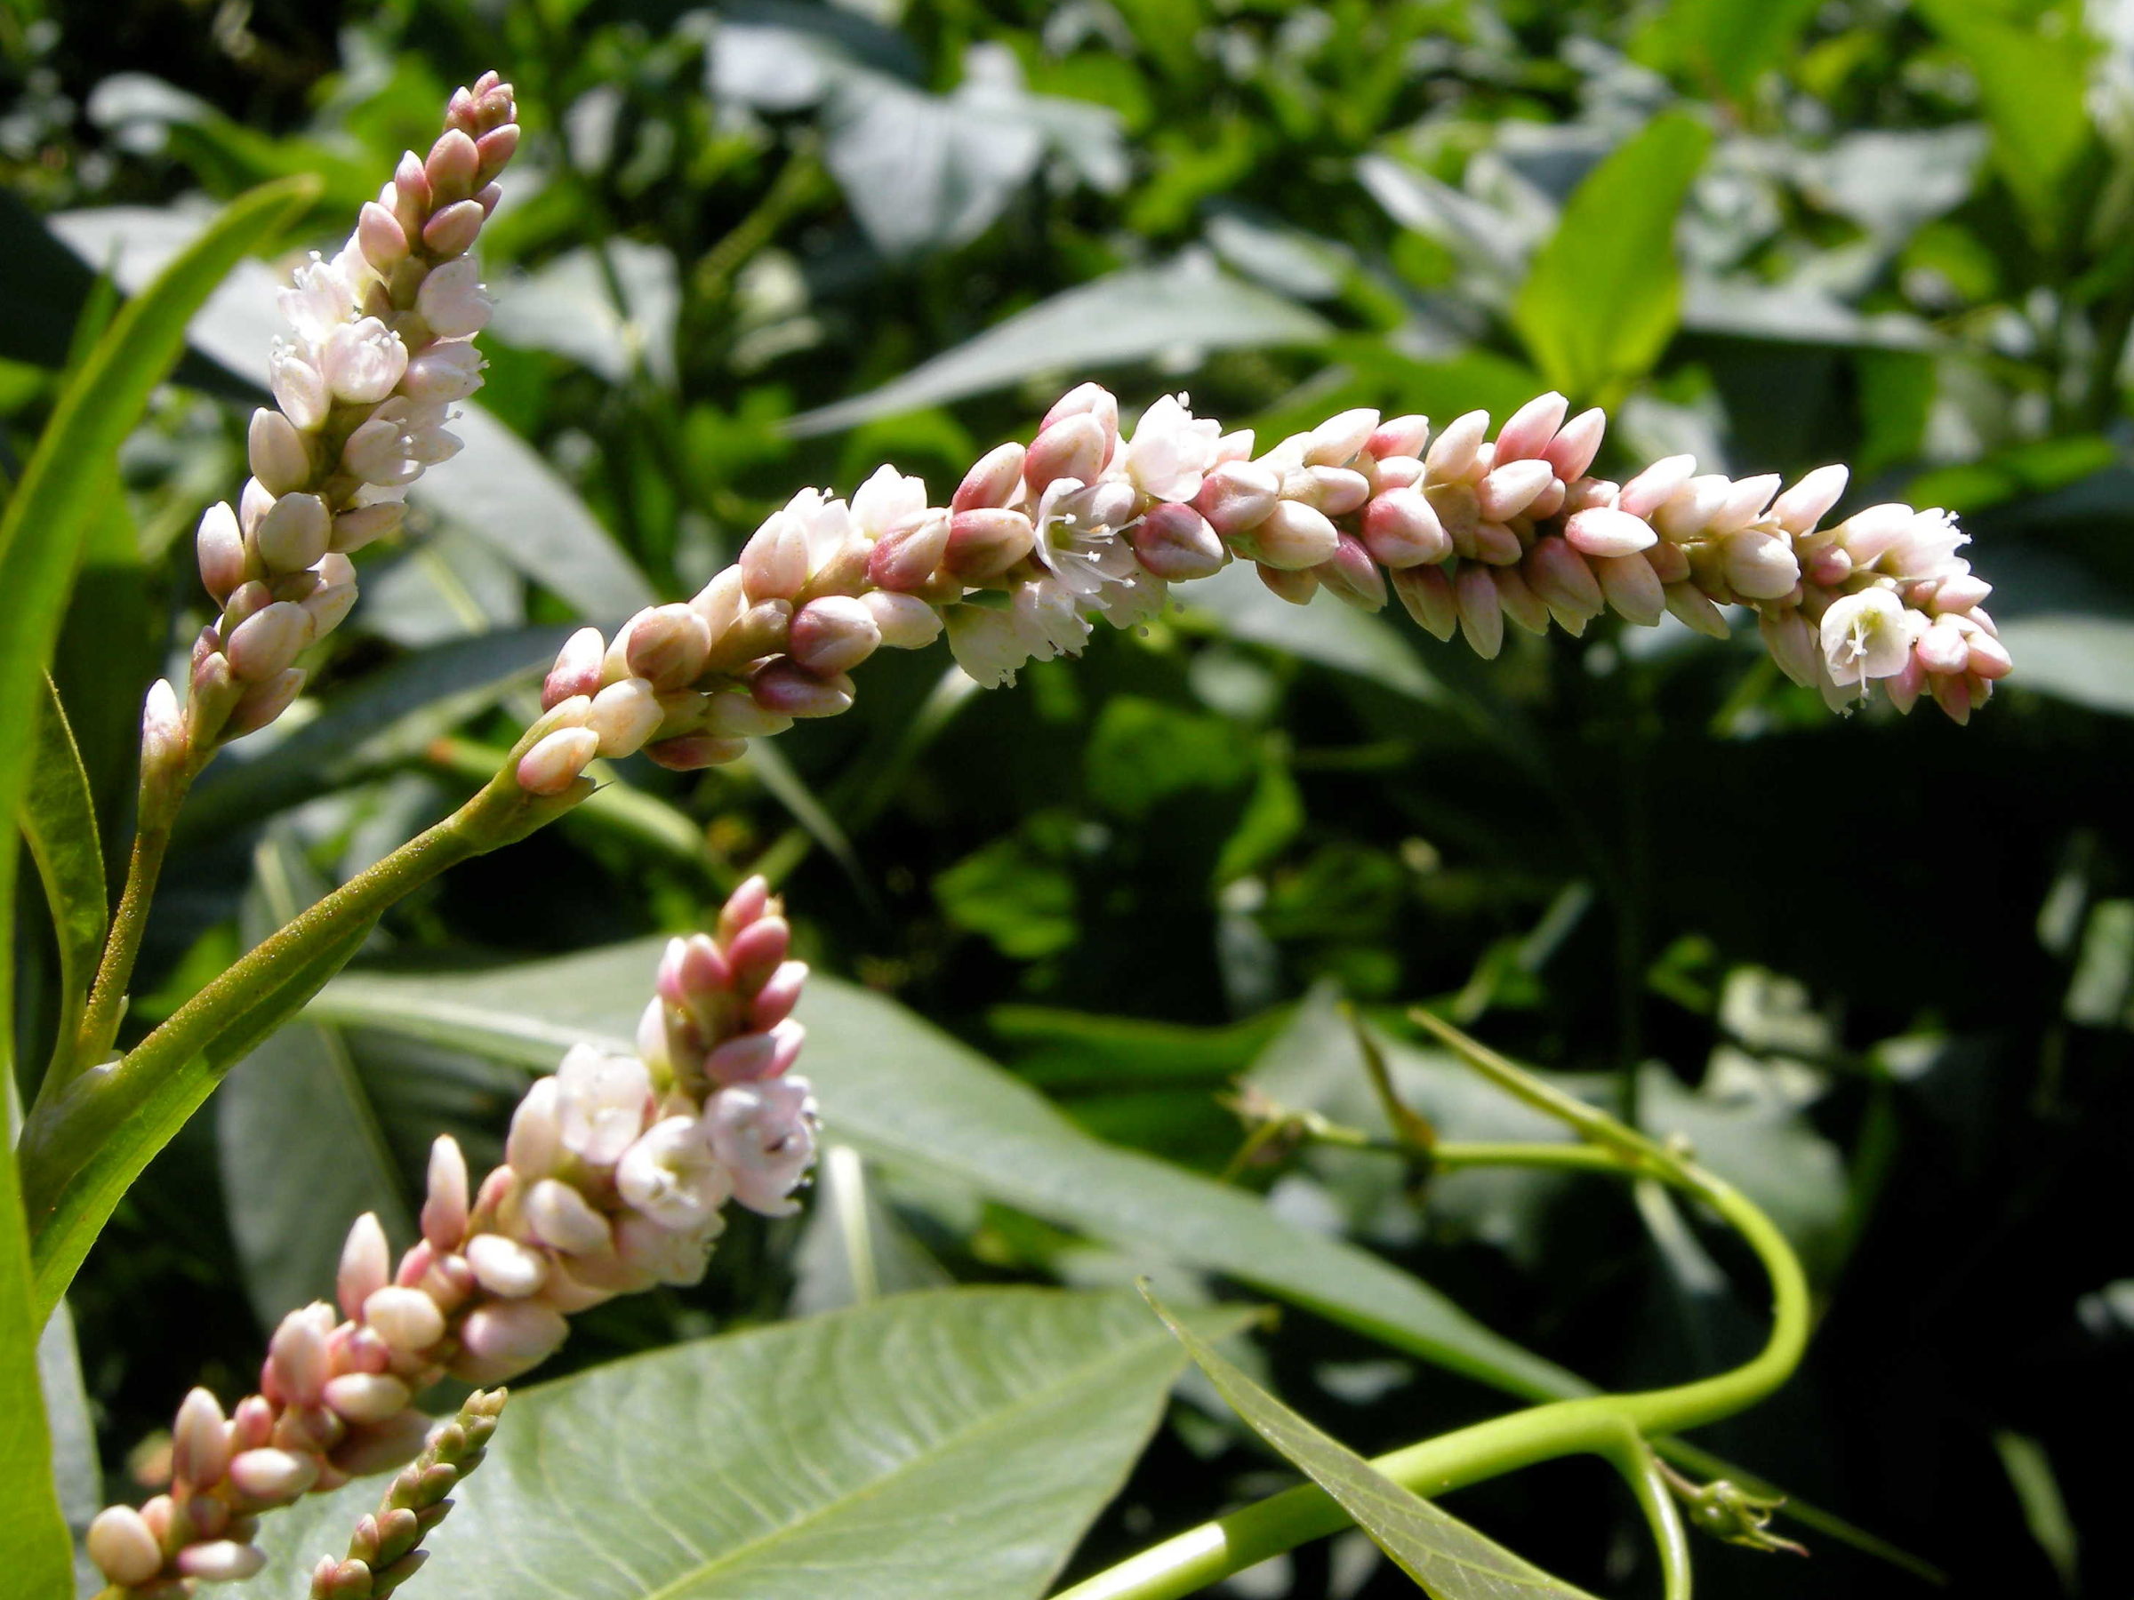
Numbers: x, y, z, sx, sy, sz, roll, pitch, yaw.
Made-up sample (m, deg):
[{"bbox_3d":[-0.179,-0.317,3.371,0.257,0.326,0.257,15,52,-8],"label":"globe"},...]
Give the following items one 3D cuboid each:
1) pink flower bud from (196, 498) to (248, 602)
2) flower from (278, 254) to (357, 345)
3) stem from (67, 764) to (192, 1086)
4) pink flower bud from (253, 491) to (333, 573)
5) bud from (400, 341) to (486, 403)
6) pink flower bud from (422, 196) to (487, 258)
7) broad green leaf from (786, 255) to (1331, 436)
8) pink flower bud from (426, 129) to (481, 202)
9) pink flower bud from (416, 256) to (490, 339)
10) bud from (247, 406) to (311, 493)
[{"bbox_3d":[-0.039,-0.012,0.100,0.002,0.005,0.002,-6,0,0],"label":"pink flower bud"},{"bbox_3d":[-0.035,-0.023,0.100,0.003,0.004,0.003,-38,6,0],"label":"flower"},{"bbox_3d":[-0.044,0.006,0.100,0.002,0.015,0.002,14,0,0],"label":"stem"},{"bbox_3d":[-0.035,-0.012,0.098,0.003,0.004,0.003,28,26,0],"label":"pink flower bud"},{"bbox_3d":[-0.029,-0.020,0.100,0.004,0.003,0.003,-18,0,6],"label":"bud"},{"bbox_3d":[-0.028,-0.026,0.099,0.003,0.002,0.002,-38,0,11],"label":"pink flower bud"},{"bbox_3d":[0.000,-0.081,0.380,0.100,0.014,0.028,-16,27,-14],"label":"broad green leaf"},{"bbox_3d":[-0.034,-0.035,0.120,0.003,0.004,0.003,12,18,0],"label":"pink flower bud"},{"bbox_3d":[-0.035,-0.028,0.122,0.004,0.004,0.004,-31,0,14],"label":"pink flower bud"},{"bbox_3d":[-0.036,-0.016,0.099,0.003,0.004,0.002,-19,9,0],"label":"bud"}]

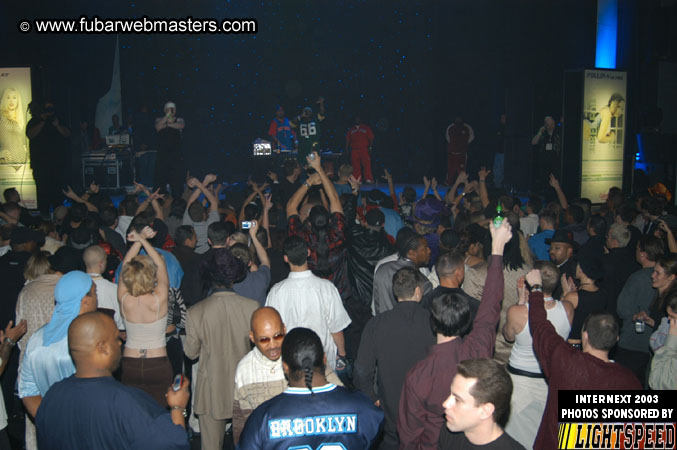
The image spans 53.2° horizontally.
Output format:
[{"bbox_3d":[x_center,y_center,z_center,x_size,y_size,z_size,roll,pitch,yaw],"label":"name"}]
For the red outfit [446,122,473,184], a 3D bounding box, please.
[{"bbox_3d":[3.052,-1.818,17.200,0.680,1.580,0.380,0,7,-2],"label":"red outfit"}]

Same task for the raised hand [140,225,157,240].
[{"bbox_3d":[-1.180,0.047,4.200,0.095,0.095,0.090,0,7,0],"label":"raised hand"}]

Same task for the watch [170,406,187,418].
[{"bbox_3d":[-0.662,0.776,2.800,0.062,0.042,0.060,4,3,-25],"label":"watch"}]

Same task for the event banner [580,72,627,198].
[{"bbox_3d":[4.928,-1.638,12.601,0.970,2.450,0.100,-3,7,-20],"label":"event banner"}]

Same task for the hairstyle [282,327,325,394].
[{"bbox_3d":[-0.140,0.530,2.705,0.165,0.250,0.200,-1,7,-8],"label":"hairstyle"}]

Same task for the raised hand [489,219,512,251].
[{"bbox_3d":[0.802,0.047,3.350,0.110,0.160,0.090,-1,6,-11],"label":"raised hand"}]

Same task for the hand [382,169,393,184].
[{"bbox_3d":[0.601,-0.595,8.300,0.110,0.180,0.080,0,7,0],"label":"hand"}]

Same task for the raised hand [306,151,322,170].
[{"bbox_3d":[-0.195,-0.525,5.500,0.110,0.155,0.090,-1,6,-6],"label":"raised hand"}]

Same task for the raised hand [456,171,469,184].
[{"bbox_3d":[1.577,-0.604,8.600,0.130,0.170,0.090,0,7,0],"label":"raised hand"}]

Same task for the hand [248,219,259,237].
[{"bbox_3d":[-0.679,0.020,5.400,0.080,0.140,0.090,0,7,0],"label":"hand"}]

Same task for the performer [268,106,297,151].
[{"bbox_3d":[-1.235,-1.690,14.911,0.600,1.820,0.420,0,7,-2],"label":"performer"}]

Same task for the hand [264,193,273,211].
[{"bbox_3d":[-0.787,-0.264,7.600,0.090,0.190,0.060,0,6,0],"label":"hand"}]

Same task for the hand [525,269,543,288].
[{"bbox_3d":[1.038,0.285,3.600,0.095,0.105,0.100,0,7,0],"label":"hand"}]

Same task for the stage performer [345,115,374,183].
[{"bbox_3d":[0.515,-1.878,16.600,0.680,1.700,0.380,0,6,0],"label":"stage performer"}]

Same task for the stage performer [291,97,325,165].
[{"bbox_3d":[-0.646,-1.678,14.100,0.700,1.980,0.450,1,6,9],"label":"stage performer"}]

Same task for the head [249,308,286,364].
[{"bbox_3d":[-0.320,0.494,3.050,0.170,0.235,0.205,-10,13,-17],"label":"head"}]

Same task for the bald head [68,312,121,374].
[{"bbox_3d":[-0.954,0.464,2.650,0.210,0.240,0.170,-5,8,-42],"label":"bald head"}]

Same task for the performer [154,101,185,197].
[{"bbox_3d":[-3.249,-1.471,13.000,0.580,1.820,0.400,-1,6,-6],"label":"performer"}]

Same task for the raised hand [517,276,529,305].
[{"bbox_3d":[1.197,0.426,4.400,0.080,0.180,0.080,0,7,0],"label":"raised hand"}]

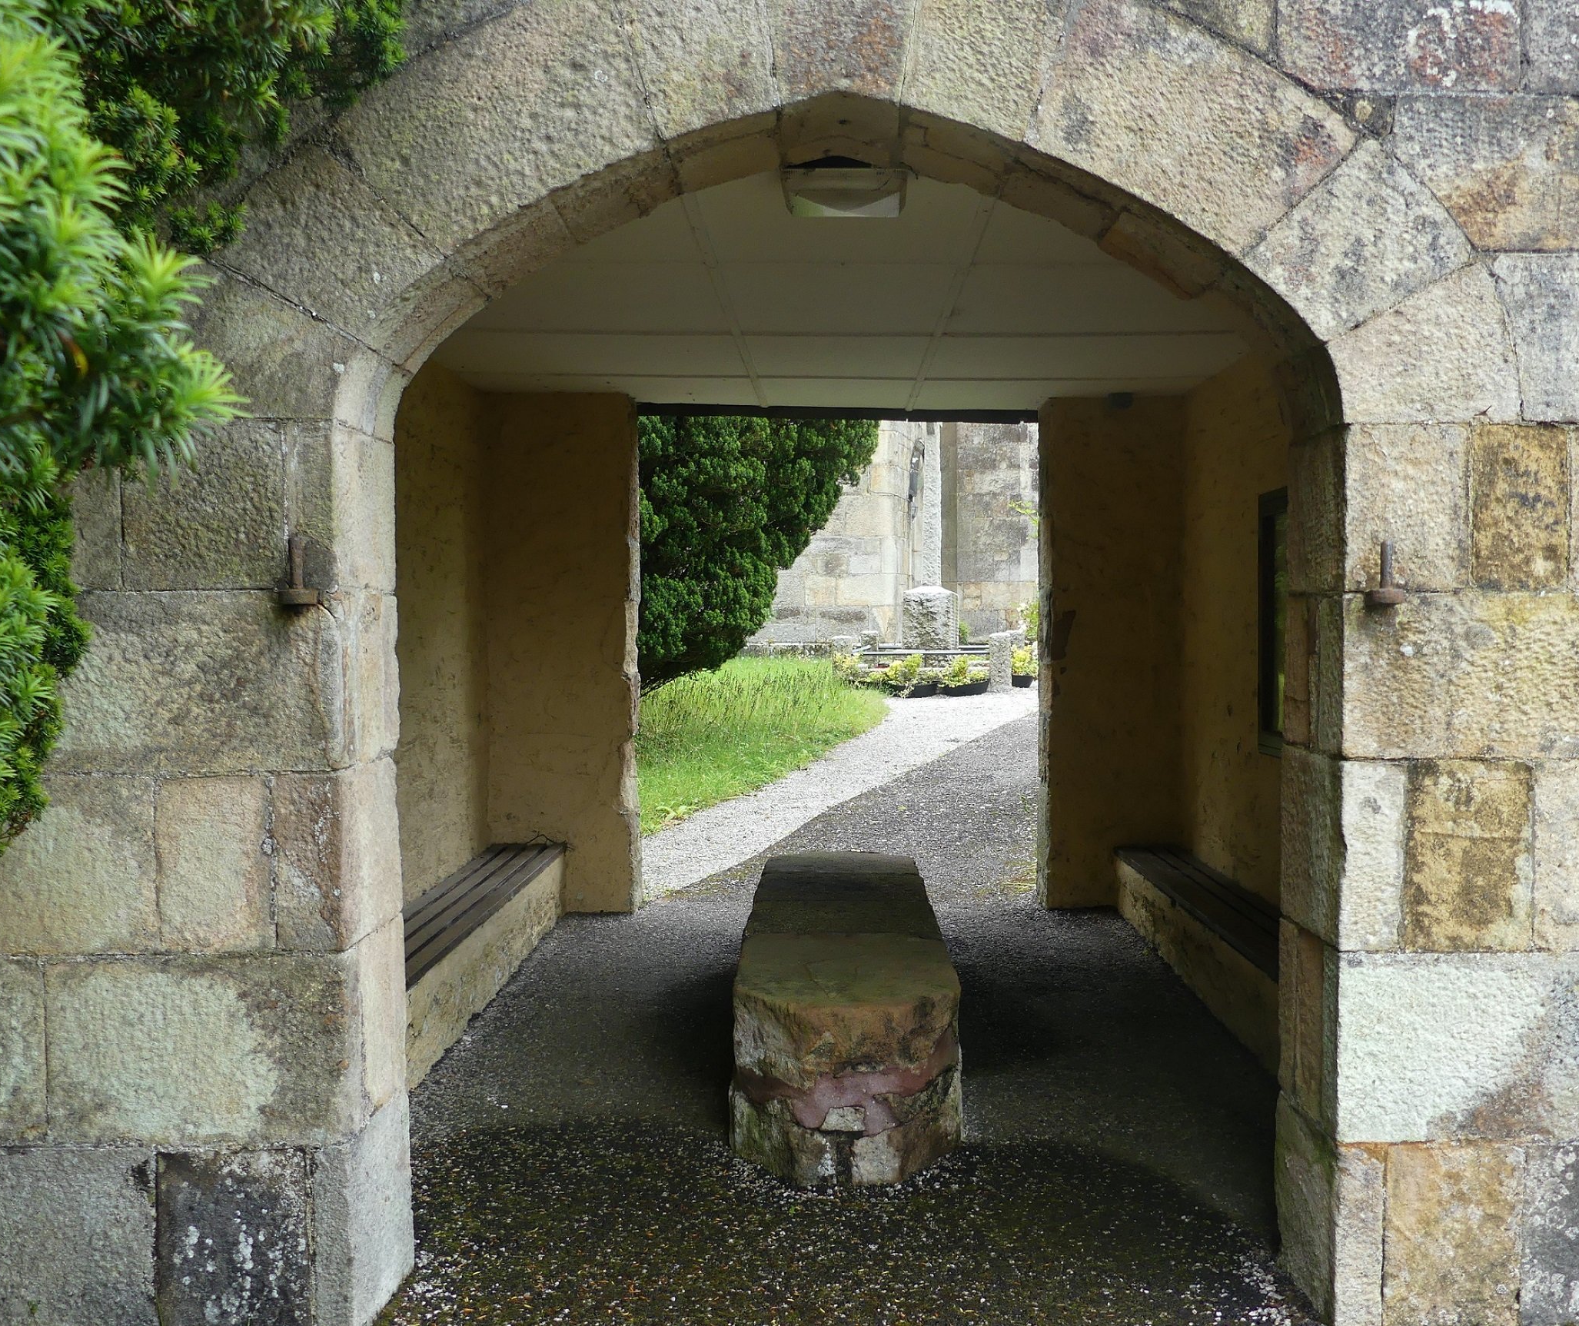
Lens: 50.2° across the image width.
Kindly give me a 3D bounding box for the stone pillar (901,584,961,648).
[{"bbox_3d":[1.794,-0.501,21.456,0.630,0.951,0.630,0,2,15],"label":"stone pillar"}]

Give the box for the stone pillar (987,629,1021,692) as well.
[{"bbox_3d":[2.548,0.000,20.452,0.260,0.722,0.260,0,2,15],"label":"stone pillar"}]

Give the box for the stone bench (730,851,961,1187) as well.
[{"bbox_3d":[0.178,1.048,5.606,0.623,0.442,2.659,0,2,1],"label":"stone bench"}]

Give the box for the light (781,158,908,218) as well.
[{"bbox_3d":[0.133,-1.131,4.053,0.285,0.105,0.190,0,2,1],"label":"light"}]

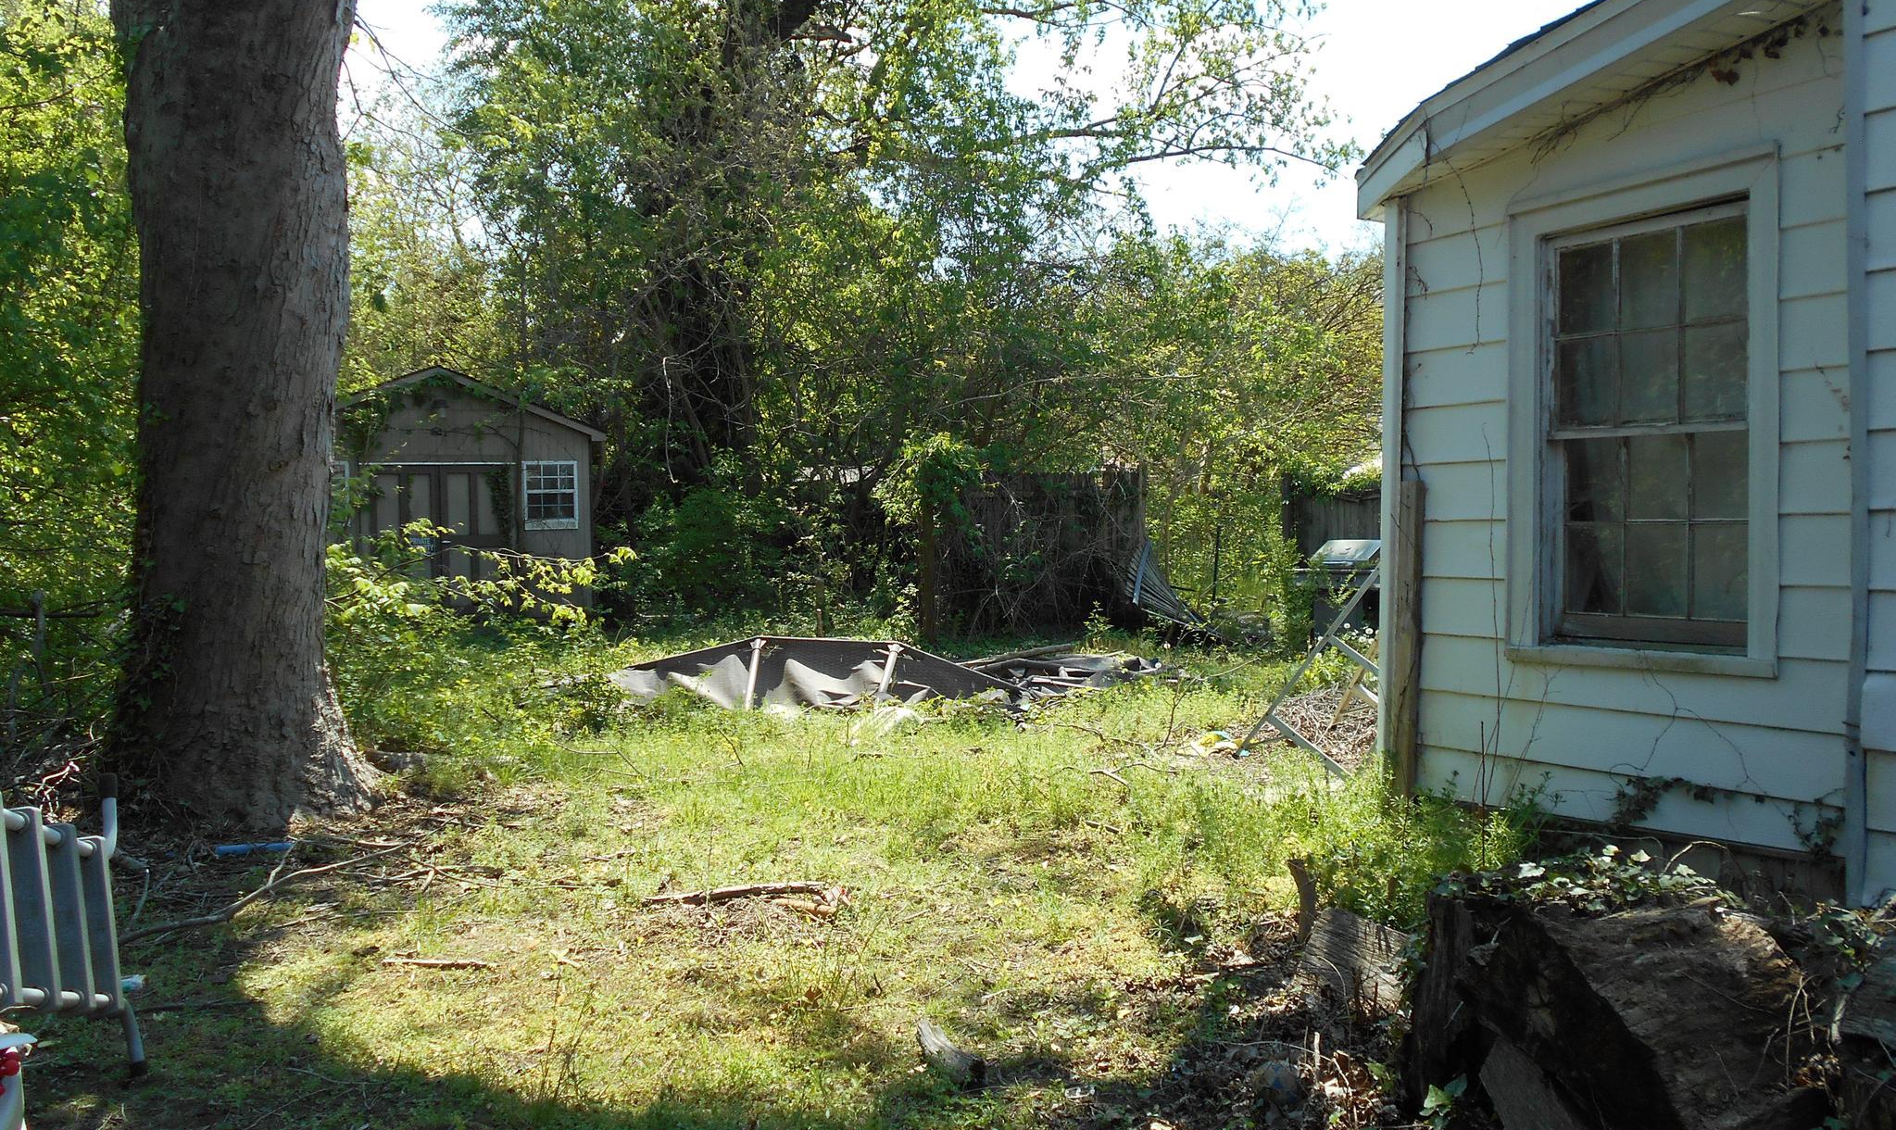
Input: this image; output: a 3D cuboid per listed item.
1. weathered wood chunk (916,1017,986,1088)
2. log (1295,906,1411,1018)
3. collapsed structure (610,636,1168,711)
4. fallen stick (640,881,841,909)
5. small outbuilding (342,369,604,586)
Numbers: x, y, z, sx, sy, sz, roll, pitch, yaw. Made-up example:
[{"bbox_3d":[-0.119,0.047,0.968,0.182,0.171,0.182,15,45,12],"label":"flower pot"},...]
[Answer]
[{"bbox_3d":[0.010,1.280,4.060,0.110,0.120,0.220,-1,1,-38],"label":"weathered wood chunk"},{"bbox_3d":[1.220,1.160,4.600,0.250,0.270,0.360,0,1,-30],"label":"log"},{"bbox_3d":[-0.420,0.800,11.900,4.100,0.500,1.700,0,1,-7],"label":"collapsed structure"},{"bbox_3d":[-0.800,1.250,5.880,0.750,0.075,0.120,0,1,-16],"label":"fallen stick"},{"bbox_3d":[-6.100,-0.780,18.900,3.500,2.900,3.400,0,1,-14],"label":"small outbuilding"}]

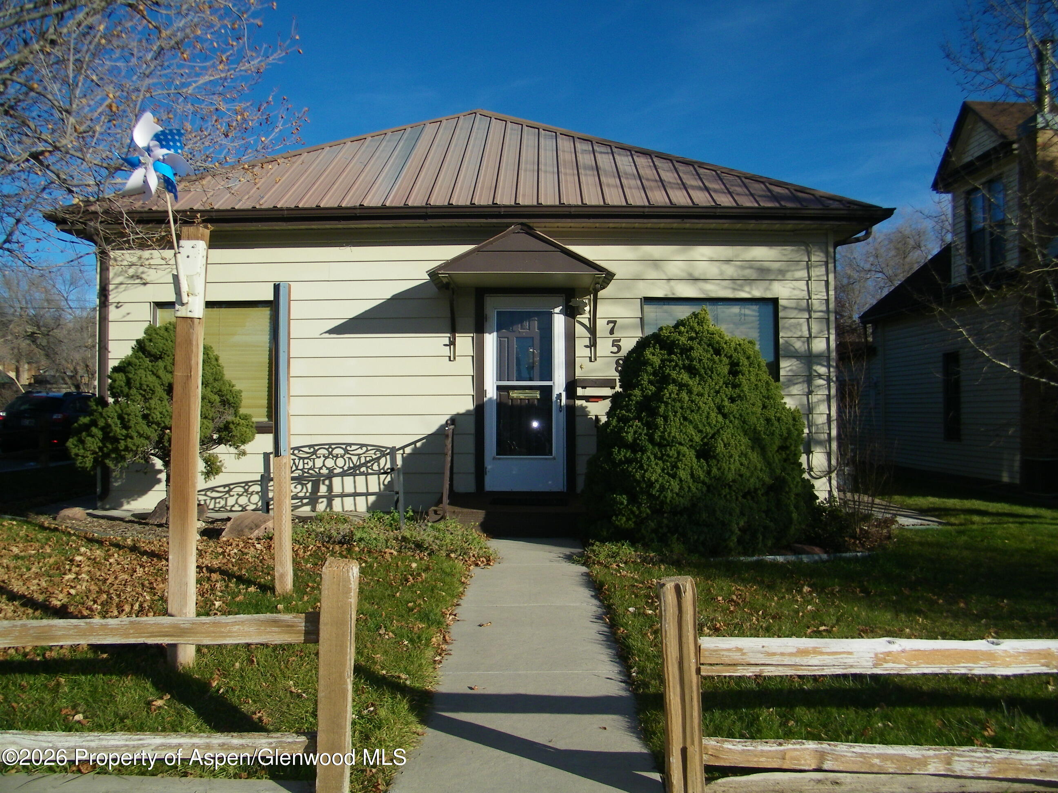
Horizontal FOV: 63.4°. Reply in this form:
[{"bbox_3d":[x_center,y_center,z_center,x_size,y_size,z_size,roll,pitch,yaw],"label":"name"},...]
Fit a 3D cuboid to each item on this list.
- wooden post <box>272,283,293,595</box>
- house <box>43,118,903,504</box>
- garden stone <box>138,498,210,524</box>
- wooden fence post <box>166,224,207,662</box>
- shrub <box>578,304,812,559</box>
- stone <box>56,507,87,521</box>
[{"bbox_3d":[-1.649,0.280,5.724,0.095,2.080,0.095,-1,-2,0],"label":"wooden post"},{"bbox_3d":[-0.606,-1.468,13.454,8.500,5.600,9.800,0,-2,0],"label":"house"},{"bbox_3d":[-3.396,1.089,8.120,0.600,0.230,0.420,0,-2,0],"label":"garden stone"},{"bbox_3d":[-1.609,0.226,4.045,0.095,2.060,0.095,1,-2,0],"label":"wooden fence post"},{"bbox_3d":[1.591,0.228,7.947,2.120,2.100,1.950,0,-2,0],"label":"shrub"},{"bbox_3d":[-4.405,1.141,8.218,0.280,0.140,0.230,0,-2,0],"label":"stone"}]

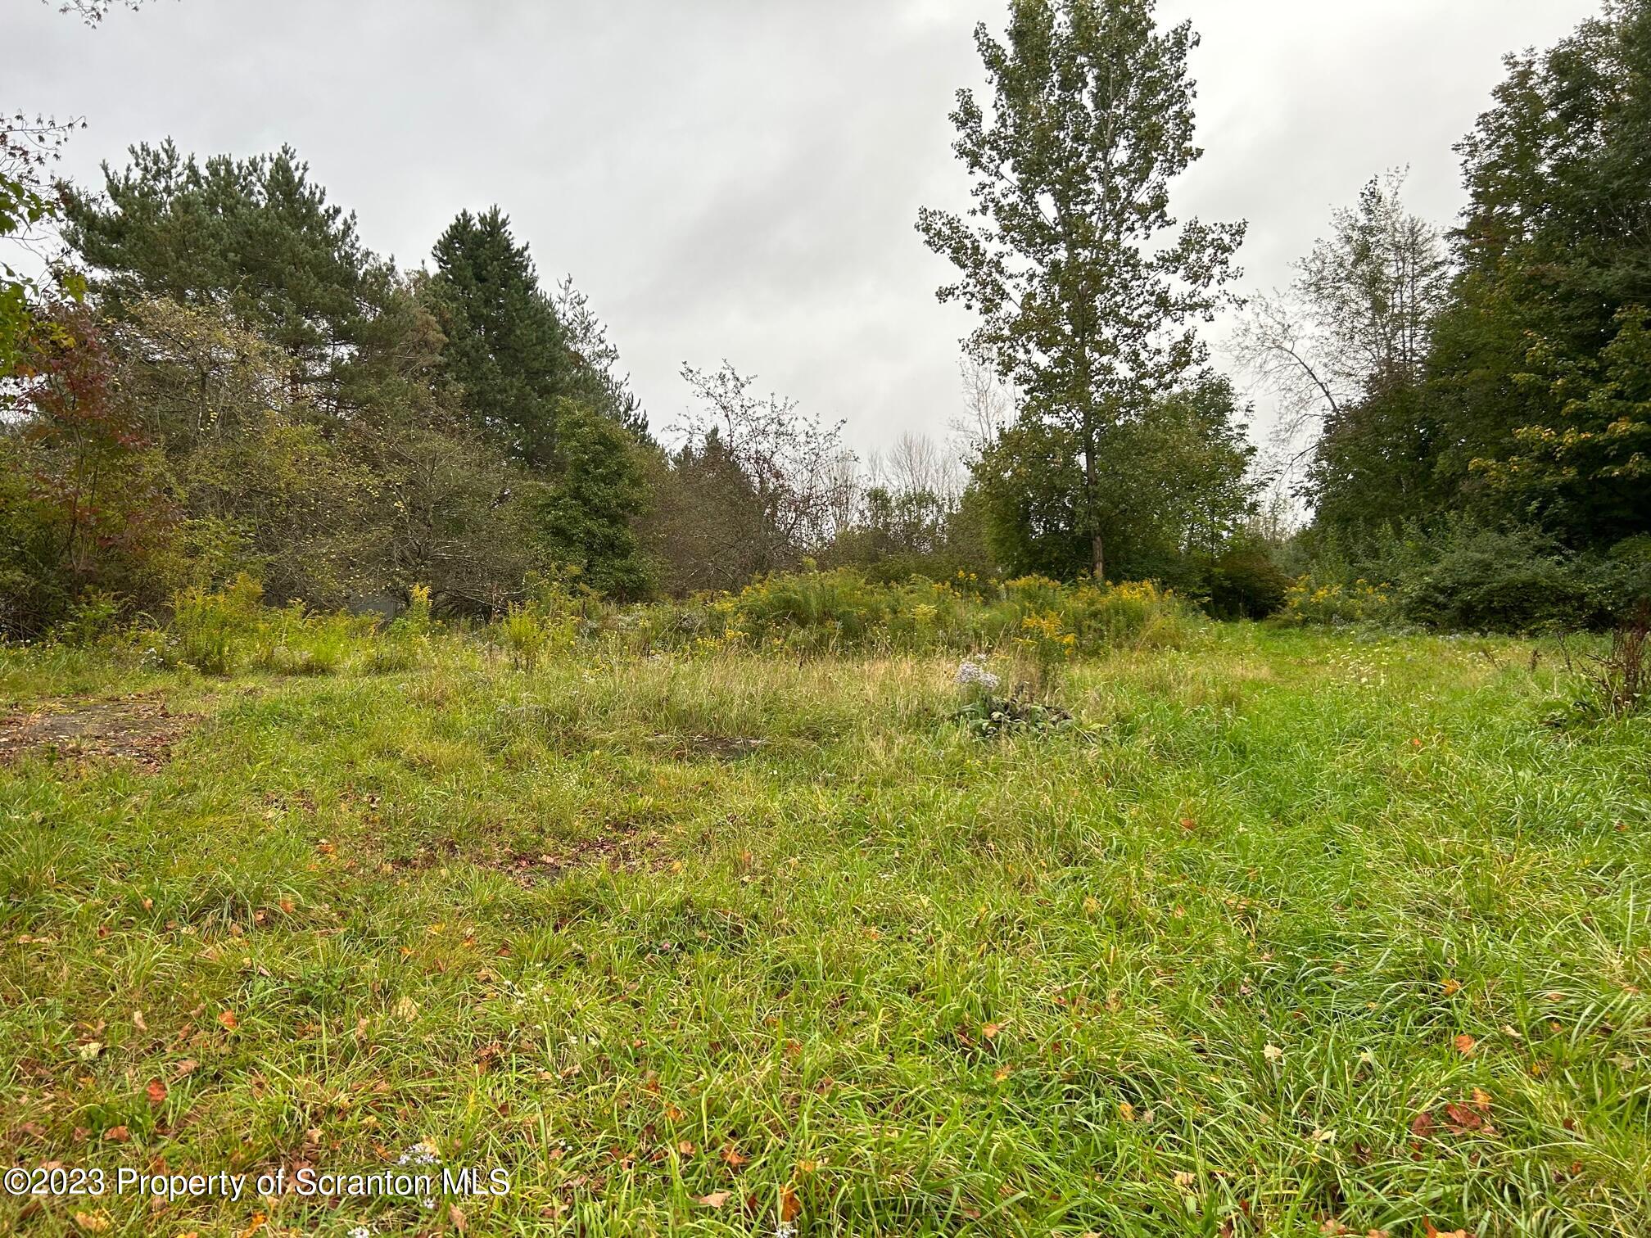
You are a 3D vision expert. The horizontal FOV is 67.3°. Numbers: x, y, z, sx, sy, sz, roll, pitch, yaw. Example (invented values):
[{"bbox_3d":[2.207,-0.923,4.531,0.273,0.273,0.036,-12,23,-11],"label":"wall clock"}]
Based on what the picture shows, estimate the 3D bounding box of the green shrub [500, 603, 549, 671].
[{"bbox_3d":[-3.716,0.222,15.319,0.600,0.843,0.580,0,3,0],"label":"green shrub"}]

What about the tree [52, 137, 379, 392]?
[{"bbox_3d":[-15.074,-6.152,31.259,8.000,11.600,7.200,0,3,0],"label":"tree"}]

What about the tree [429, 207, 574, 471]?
[{"bbox_3d":[-8.633,-5.522,33.244,4.300,10.900,4.300,0,3,0],"label":"tree"}]

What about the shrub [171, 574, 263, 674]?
[{"bbox_3d":[-7.512,0.063,15.327,1.120,1.225,1.000,0,3,0],"label":"shrub"}]

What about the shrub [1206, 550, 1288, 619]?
[{"bbox_3d":[9.864,-0.830,29.038,2.000,1.689,2.000,0,3,0],"label":"shrub"}]

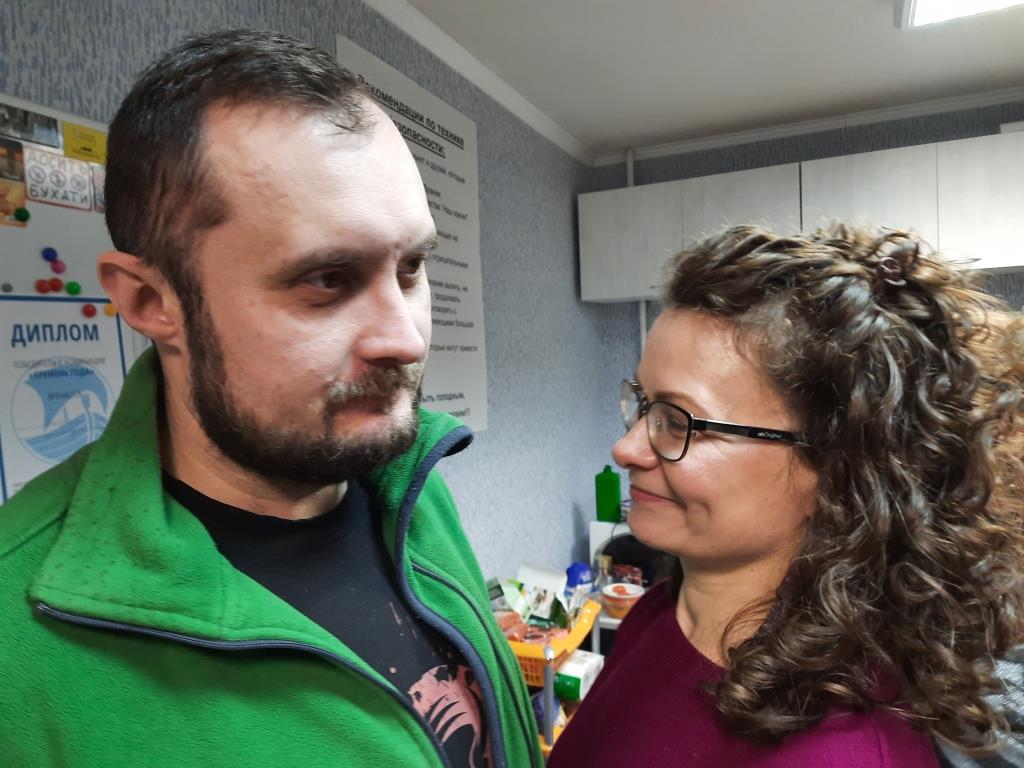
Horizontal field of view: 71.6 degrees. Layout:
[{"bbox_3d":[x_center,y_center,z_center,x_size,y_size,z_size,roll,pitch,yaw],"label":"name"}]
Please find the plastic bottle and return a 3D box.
[{"bbox_3d":[0.356,0.404,2.620,0.089,0.208,0.056,-2,1,21],"label":"plastic bottle"}]

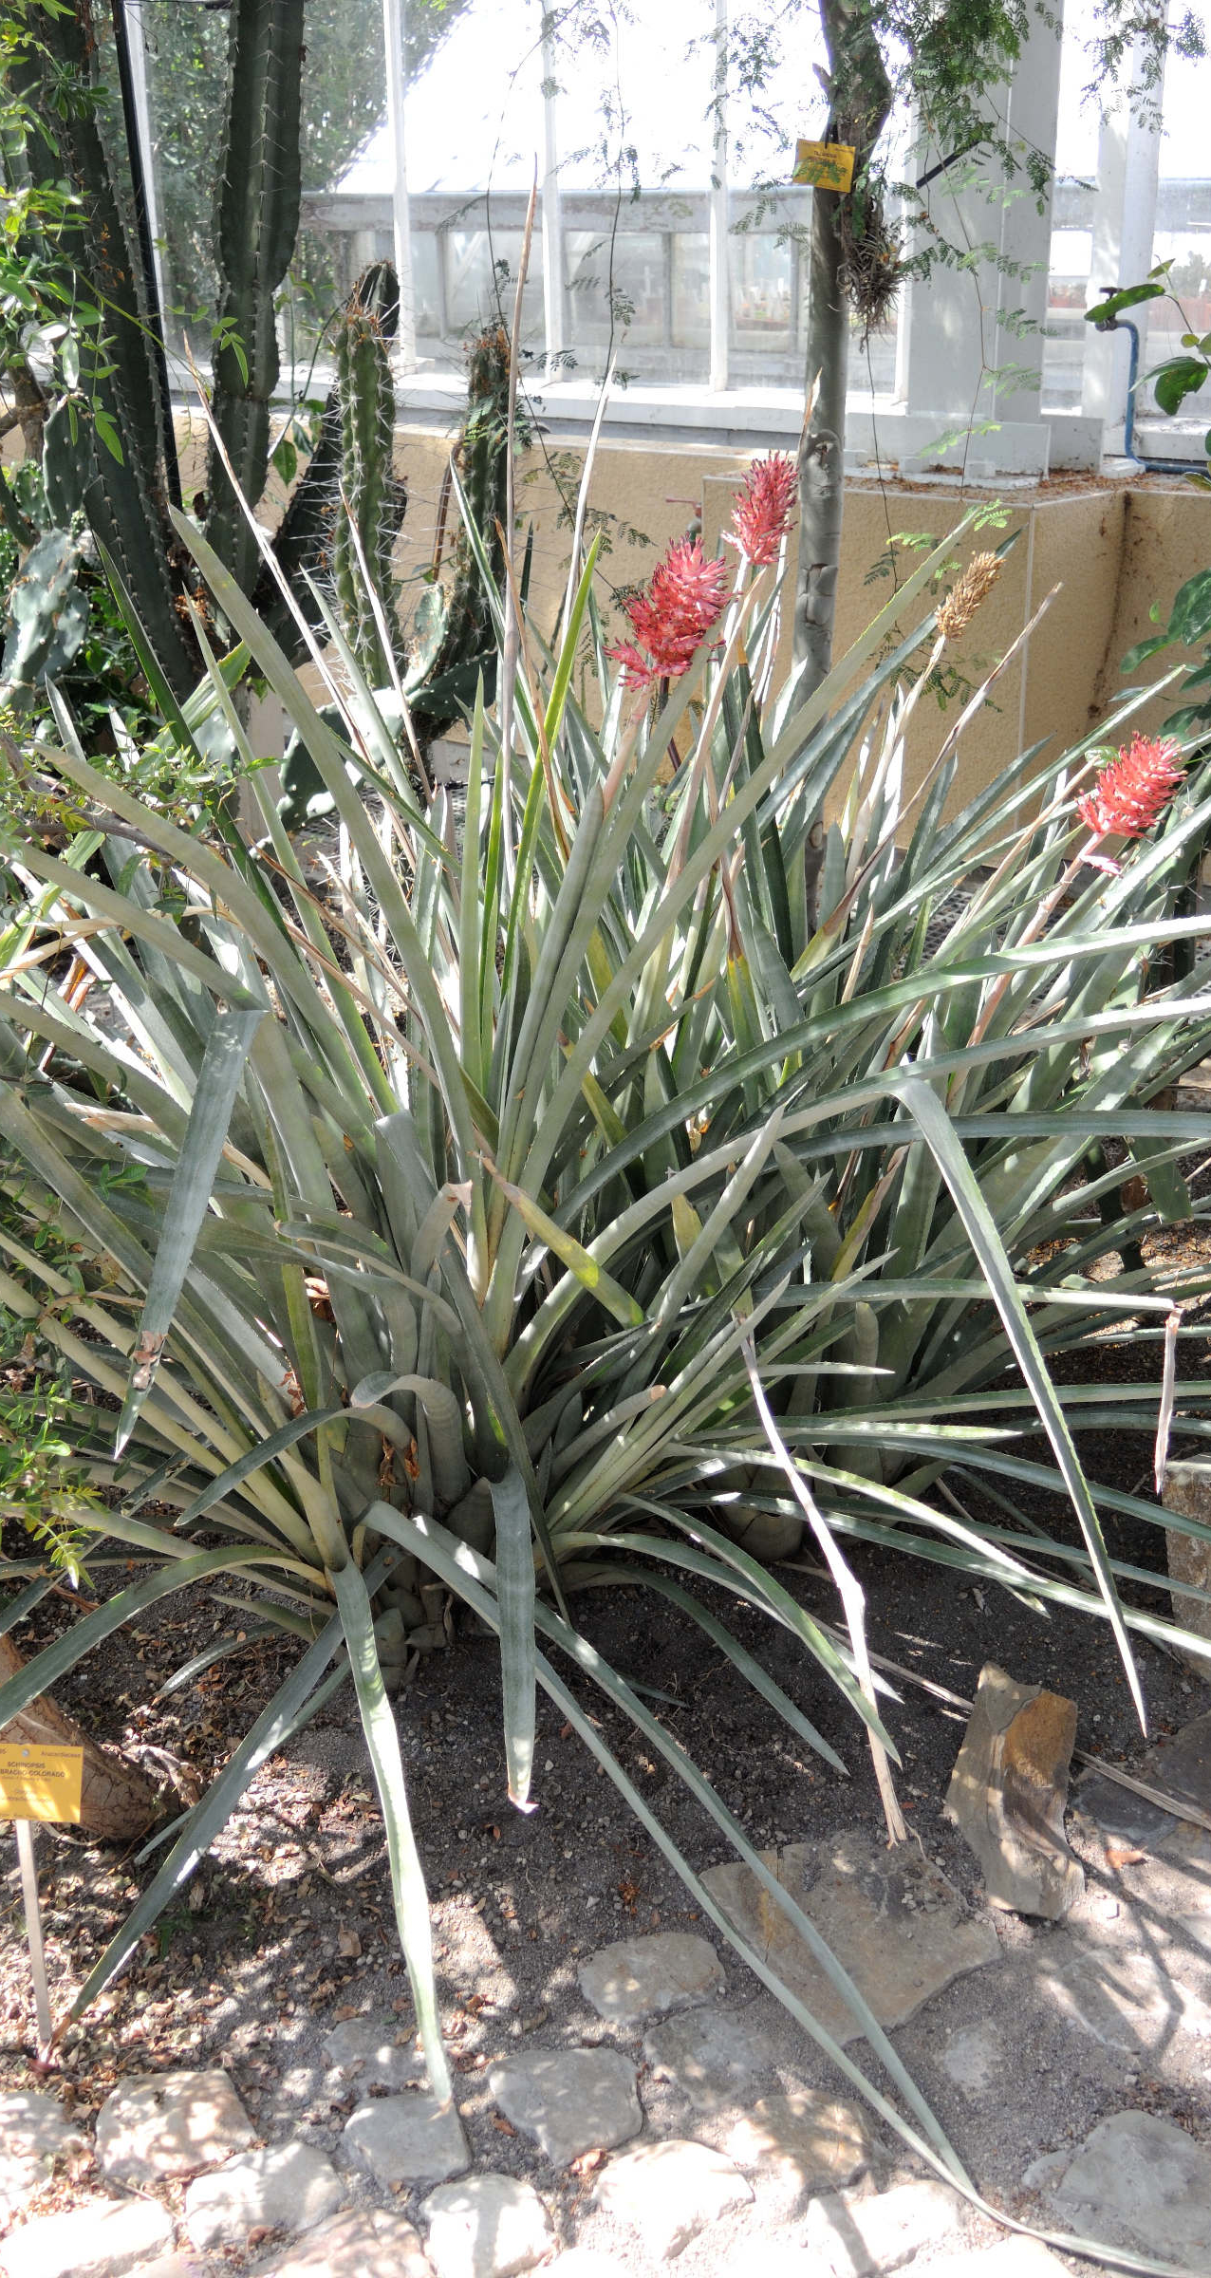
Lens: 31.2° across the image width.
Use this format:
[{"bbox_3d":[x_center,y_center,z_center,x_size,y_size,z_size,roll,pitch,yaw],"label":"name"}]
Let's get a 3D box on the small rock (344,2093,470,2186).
[{"bbox_3d":[-0.165,0.842,1.831,0.100,0.046,0.078,-4,22,-7],"label":"small rock"}]

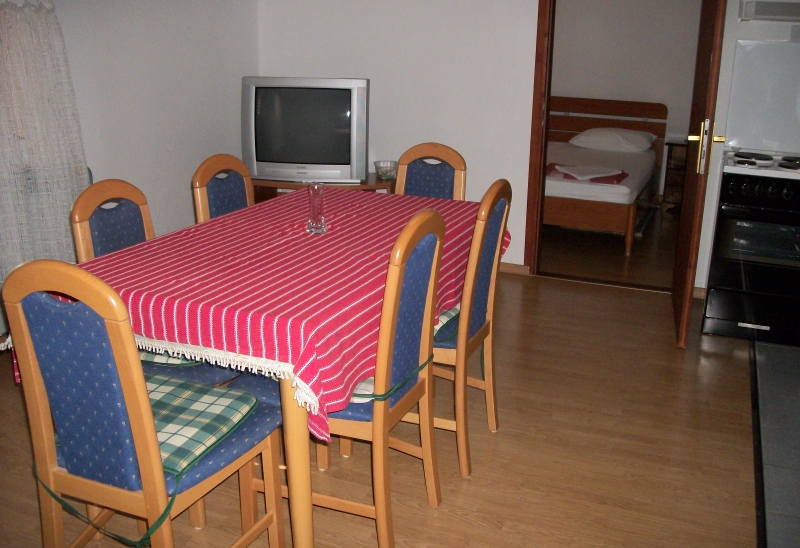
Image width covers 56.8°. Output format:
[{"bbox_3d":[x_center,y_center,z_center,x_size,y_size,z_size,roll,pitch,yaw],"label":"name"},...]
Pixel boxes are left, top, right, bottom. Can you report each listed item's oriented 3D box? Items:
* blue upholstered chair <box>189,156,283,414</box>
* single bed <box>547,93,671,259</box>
[{"bbox_3d":[-0.493,0.036,2.924,0.520,0.982,0.430,9,19,25],"label":"blue upholstered chair"},{"bbox_3d":[1.479,-0.888,6.092,1.200,0.910,2.000,7,18,22],"label":"single bed"}]

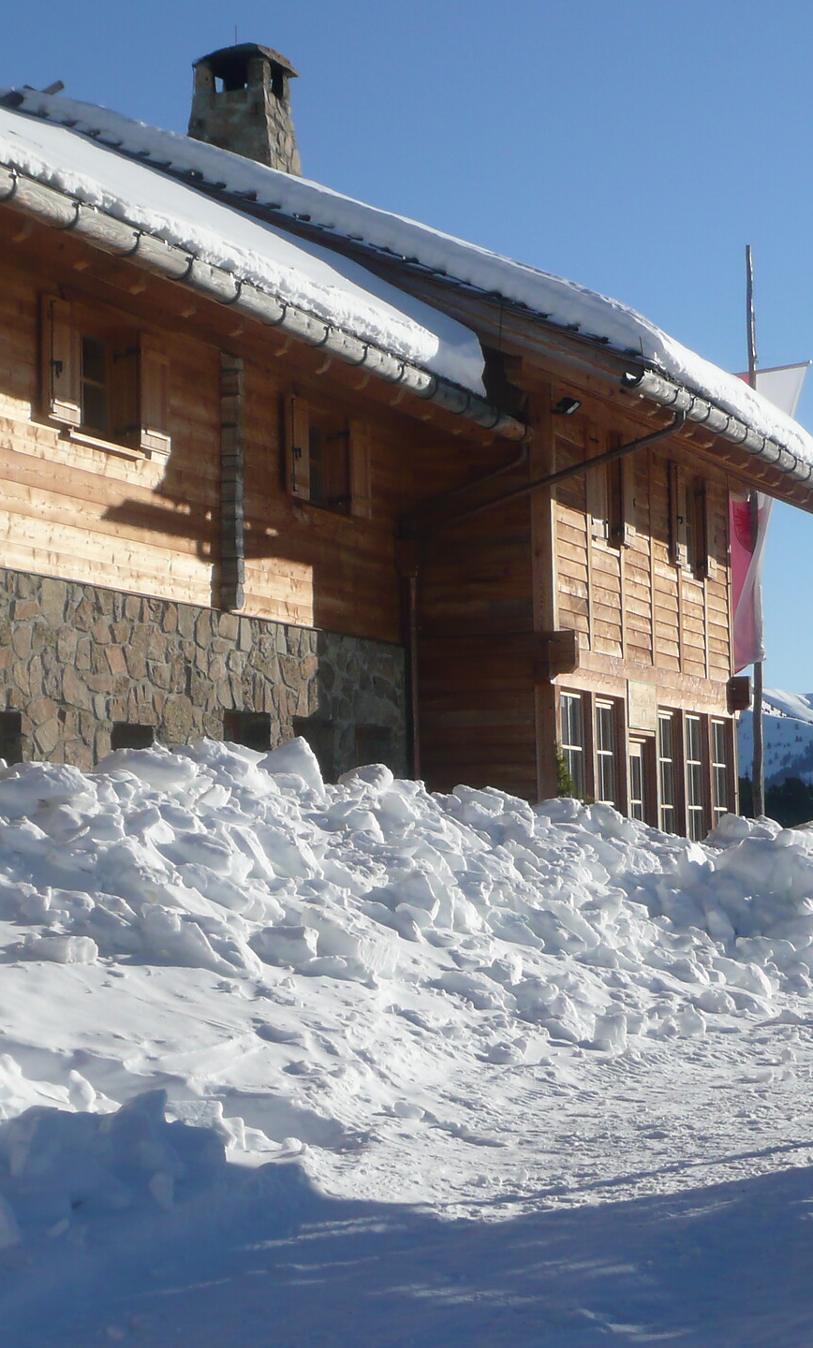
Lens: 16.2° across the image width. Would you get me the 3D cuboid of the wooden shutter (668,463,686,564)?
[{"bbox_3d":[3.183,-1.823,33.303,0.075,1.187,0.470,-3,-4,19],"label":"wooden shutter"}]

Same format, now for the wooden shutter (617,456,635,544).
[{"bbox_3d":[2.390,-1.960,31.063,0.075,1.187,0.470,-3,-4,19],"label":"wooden shutter"}]

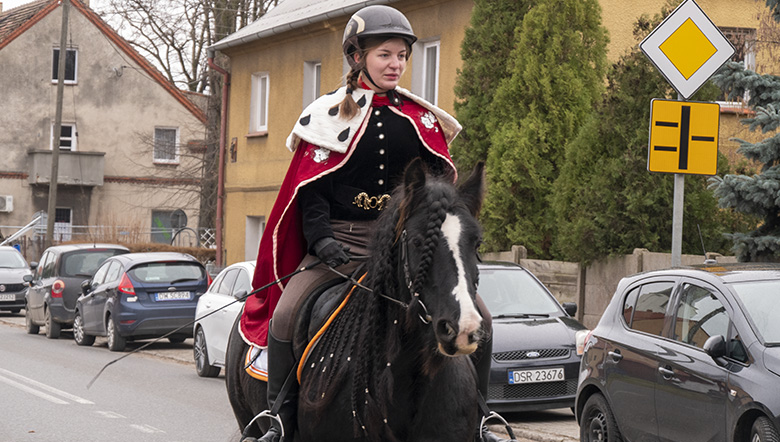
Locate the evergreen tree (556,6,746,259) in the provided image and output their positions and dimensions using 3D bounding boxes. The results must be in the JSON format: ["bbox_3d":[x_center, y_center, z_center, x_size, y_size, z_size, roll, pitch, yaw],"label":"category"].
[{"bbox_3d":[3.132,-0.341,33.604,2.350,4.560,2.300,2,-1,-17],"label":"evergreen tree"}]

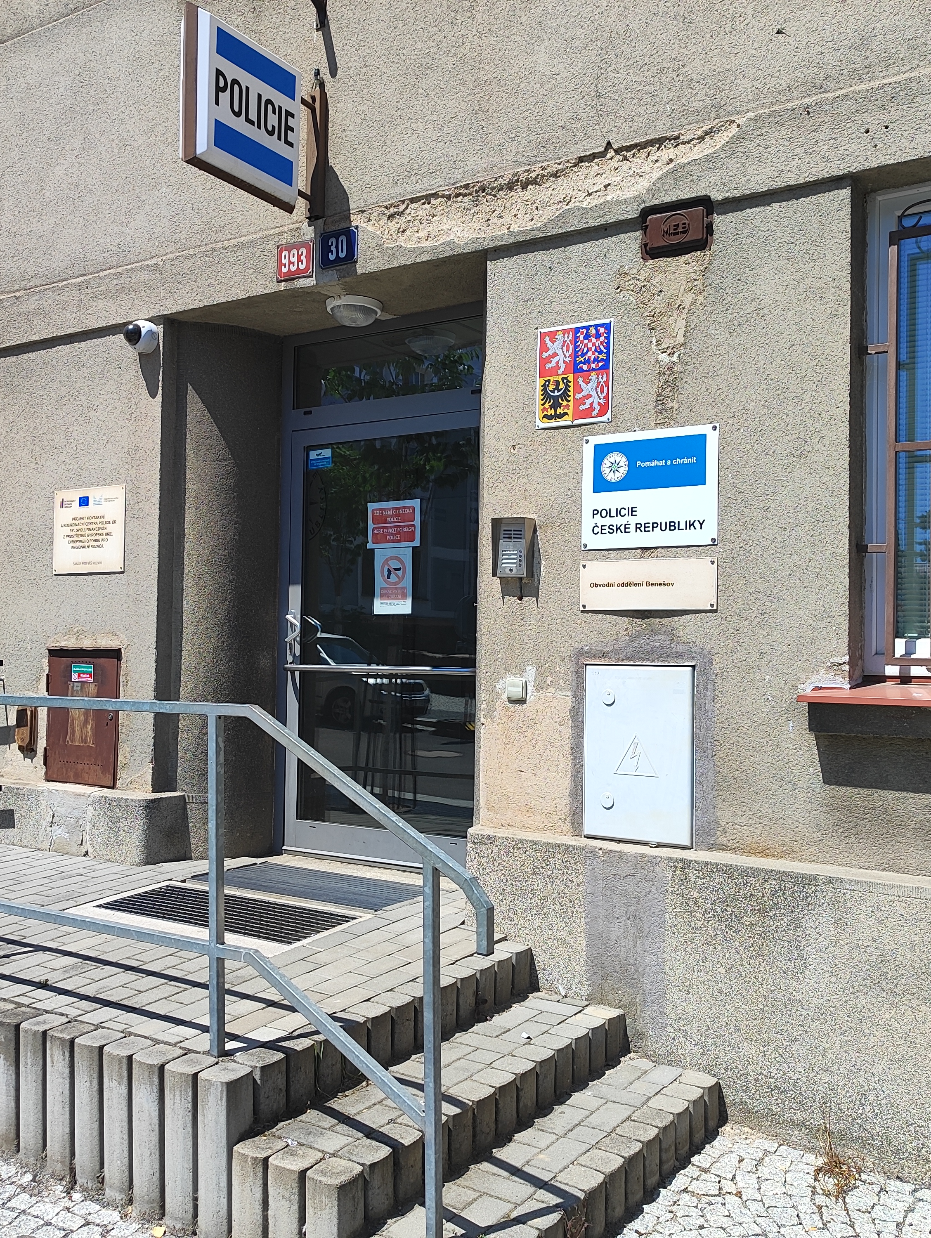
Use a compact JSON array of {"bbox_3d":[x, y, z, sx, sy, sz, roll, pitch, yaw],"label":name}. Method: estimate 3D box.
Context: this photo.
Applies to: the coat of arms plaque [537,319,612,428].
[{"bbox_3d":[0.393,-0.884,4.146,0.303,0.366,0.020,0,-2,32],"label":"coat of arms plaque"}]

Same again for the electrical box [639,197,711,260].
[{"bbox_3d":[0.715,-1.346,3.933,0.262,0.182,0.075,0,-2,33],"label":"electrical box"}]

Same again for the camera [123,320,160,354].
[{"bbox_3d":[-1.527,-1.320,5.330,0.143,0.145,0.131,0,-2,33],"label":"camera"}]

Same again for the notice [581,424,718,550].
[{"bbox_3d":[0.637,-0.451,3.975,0.500,0.404,0.020,0,-2,32],"label":"notice"}]

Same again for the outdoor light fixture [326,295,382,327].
[{"bbox_3d":[-0.482,-1.331,5.002,0.252,0.100,0.252,1,-2,0],"label":"outdoor light fixture"}]

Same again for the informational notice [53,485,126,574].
[{"bbox_3d":[-1.803,-0.424,5.498,0.500,0.407,0.020,0,-2,32],"label":"informational notice"}]

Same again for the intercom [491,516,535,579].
[{"bbox_3d":[0.176,-0.260,4.227,0.141,0.220,0.067,0,-2,32],"label":"intercom"}]

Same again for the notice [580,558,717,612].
[{"bbox_3d":[0.628,-0.115,3.952,0.505,0.175,0.015,0,-2,33],"label":"notice"}]

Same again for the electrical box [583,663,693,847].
[{"bbox_3d":[0.621,0.465,3.986,0.408,0.613,0.100,0,-2,33],"label":"electrical box"}]

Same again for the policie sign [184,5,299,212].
[{"bbox_3d":[-0.845,-1.954,4.405,0.125,0.560,0.580,0,-2,32],"label":"policie sign"}]

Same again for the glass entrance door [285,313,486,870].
[{"bbox_3d":[-0.357,-0.129,5.214,1.260,2.480,0.090,0,-2,33],"label":"glass entrance door"}]

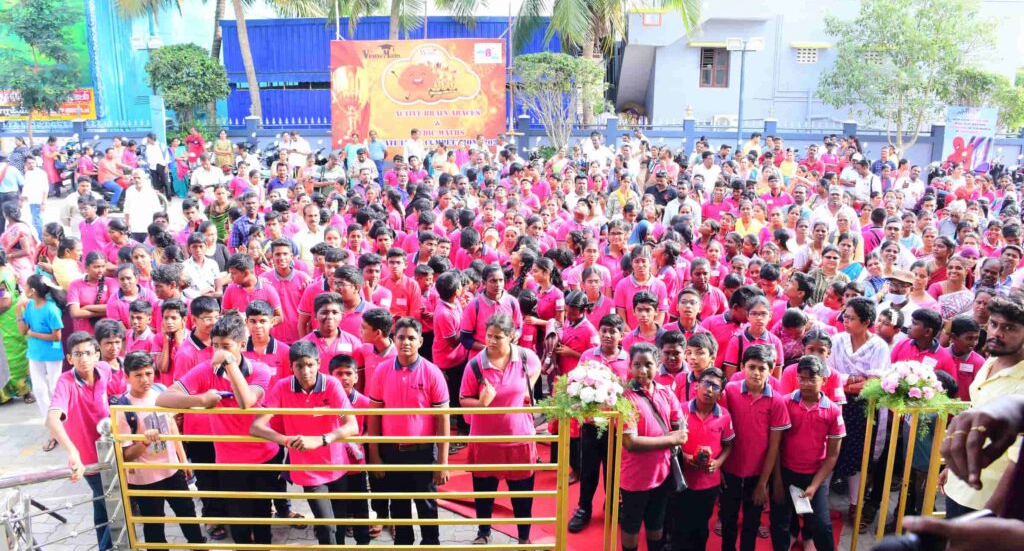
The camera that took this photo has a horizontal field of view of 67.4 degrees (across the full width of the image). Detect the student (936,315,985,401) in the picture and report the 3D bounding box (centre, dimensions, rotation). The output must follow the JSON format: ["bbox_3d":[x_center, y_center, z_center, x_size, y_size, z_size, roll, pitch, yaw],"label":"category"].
[{"bbox_3d":[2.820,0.954,4.979,0.420,1.460,0.300,-2,14,-8],"label":"student"}]

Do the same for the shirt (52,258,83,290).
[{"bbox_3d":[-4.040,0.133,6.996,0.300,0.530,0.360,-4,15,-17],"label":"shirt"}]

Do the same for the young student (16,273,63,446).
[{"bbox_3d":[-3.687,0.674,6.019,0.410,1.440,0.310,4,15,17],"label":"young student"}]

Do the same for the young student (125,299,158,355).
[{"bbox_3d":[-2.322,0.835,4.924,0.400,1.410,0.260,2,13,9],"label":"young student"}]

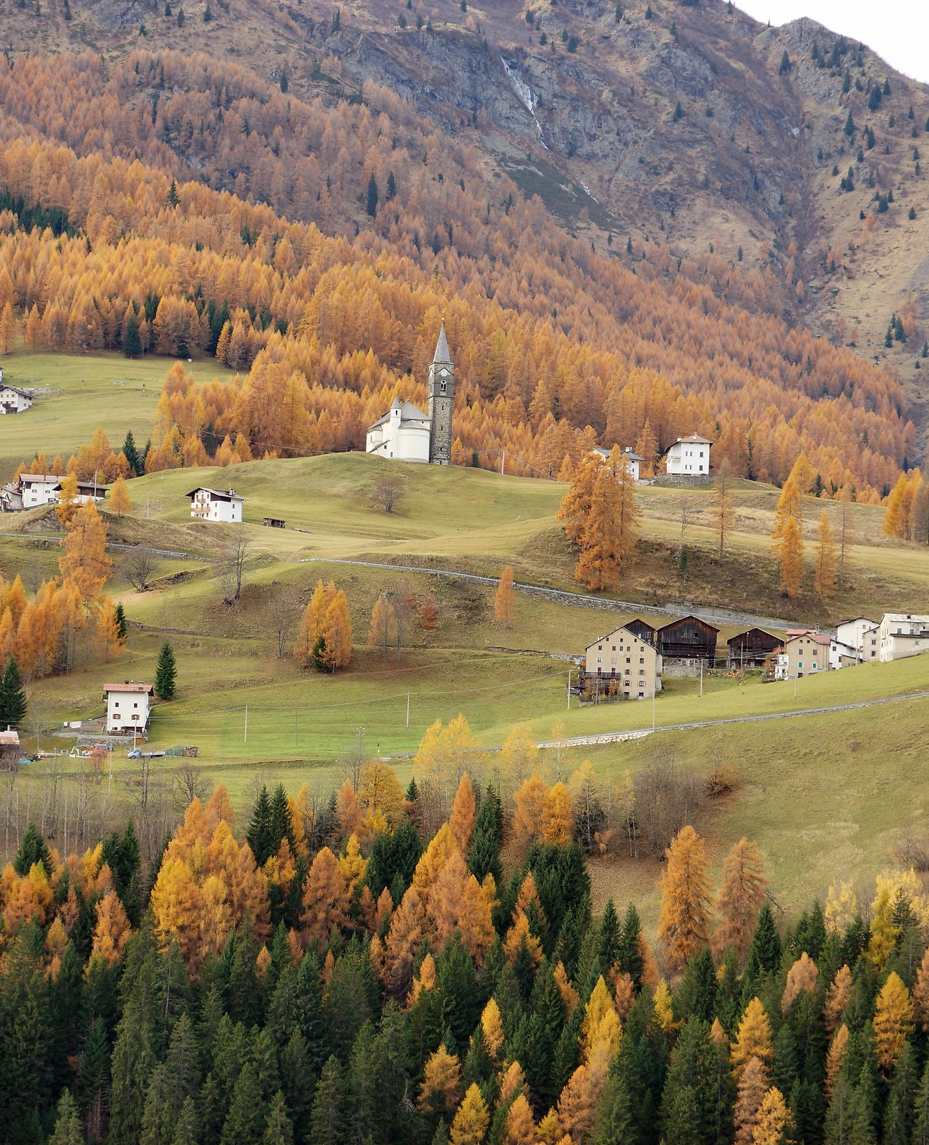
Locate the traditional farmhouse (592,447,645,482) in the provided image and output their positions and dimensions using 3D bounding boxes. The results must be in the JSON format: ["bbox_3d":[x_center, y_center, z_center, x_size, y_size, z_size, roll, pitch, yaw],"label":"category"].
[{"bbox_3d":[38.630,-27.160,1260.000,10.430,8.300,10.500,3,-6,-17],"label":"traditional farmhouse"}]

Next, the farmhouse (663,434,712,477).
[{"bbox_3d":[50.330,-26.290,1128.570,8.200,9.200,8.200,4,-7,-22],"label":"farmhouse"}]

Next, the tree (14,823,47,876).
[{"bbox_3d":[-83.480,55.100,965.000,6.800,13.300,6.800,0,-5,0],"label":"tree"}]

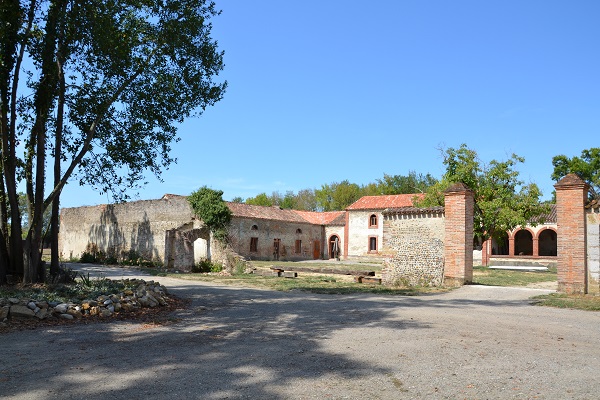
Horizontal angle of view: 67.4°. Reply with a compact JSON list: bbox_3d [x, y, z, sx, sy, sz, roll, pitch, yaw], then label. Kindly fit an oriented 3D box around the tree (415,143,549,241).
[{"bbox_3d":[12.471,0.540,30.657,8.633,8.811,8.453,2,-6,0],"label":"tree"}]

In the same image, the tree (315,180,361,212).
[{"bbox_3d":[6.688,3.158,80.135,8.206,13.404,8.035,2,-6,0],"label":"tree"}]

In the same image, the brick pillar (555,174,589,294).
[{"bbox_3d":[10.327,1.227,17.000,0.984,4.489,0.984,-3,-8,41],"label":"brick pillar"}]

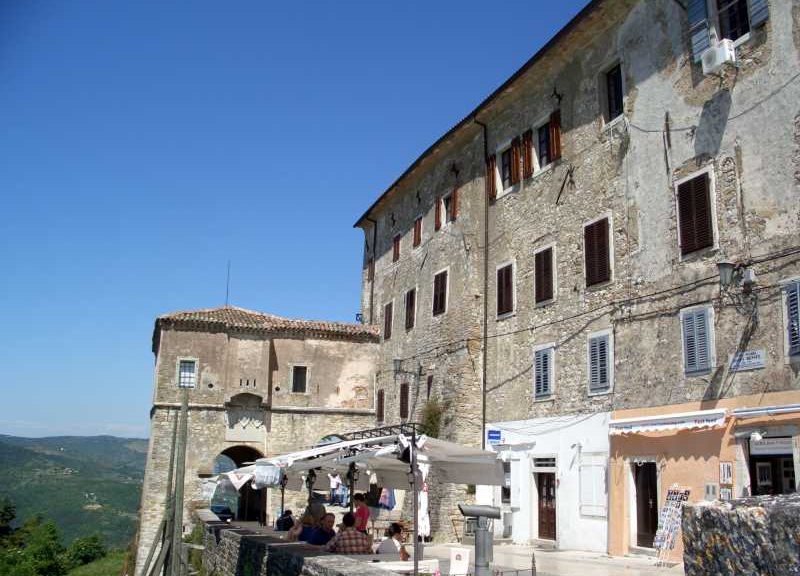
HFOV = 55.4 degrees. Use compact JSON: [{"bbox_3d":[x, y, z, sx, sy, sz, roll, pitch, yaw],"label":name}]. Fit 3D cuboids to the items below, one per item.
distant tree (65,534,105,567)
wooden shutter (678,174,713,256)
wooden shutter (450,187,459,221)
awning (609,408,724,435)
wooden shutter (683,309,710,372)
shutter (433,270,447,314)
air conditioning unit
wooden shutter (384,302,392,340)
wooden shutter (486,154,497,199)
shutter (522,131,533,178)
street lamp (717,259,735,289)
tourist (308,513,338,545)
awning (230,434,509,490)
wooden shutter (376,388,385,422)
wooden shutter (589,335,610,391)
[{"bbox_3d":[-23.840,19.924,58.000,2.800,2.500,2.800,0,-12,0],"label":"distant tree"},{"bbox_3d":[7.210,-1.785,18.621,0.060,1.820,1.040,7,-14,-20],"label":"wooden shutter"},{"bbox_3d":[2.322,-3.620,33.077,0.050,1.520,0.600,6,-14,-20],"label":"wooden shutter"},{"bbox_3d":[6.440,3.296,18.439,0.360,0.350,4.100,7,-16,-20],"label":"awning"},{"bbox_3d":[7.104,1.292,18.309,0.050,1.507,0.880,6,-14,-20],"label":"wooden shutter"},{"bbox_3d":[1.716,0.247,32.337,0.060,1.760,1.100,7,-14,-22],"label":"shutter"},{"bbox_3d":[7.556,-5.431,18.056,0.290,0.550,0.740,7,-14,-20],"label":"air conditioning unit"},{"bbox_3d":[-0.572,1.685,38.002,0.060,1.740,0.950,7,-14,-22],"label":"wooden shutter"},{"bbox_3d":[3.590,-4.354,29.800,0.050,1.743,0.600,6,-14,-20],"label":"wooden shutter"},{"bbox_3d":[4.470,-4.659,26.617,0.060,1.680,0.540,7,-14,-20],"label":"shutter"},{"bbox_3d":[6.571,-0.272,15.350,0.360,0.560,0.360,5,-13,-22],"label":"street lamp"},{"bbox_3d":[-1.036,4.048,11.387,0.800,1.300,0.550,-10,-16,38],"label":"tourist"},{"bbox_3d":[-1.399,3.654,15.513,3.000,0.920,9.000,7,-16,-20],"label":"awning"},{"bbox_3d":[-0.898,5.492,35.500,0.080,1.500,1.000,4,-13,-19],"label":"wooden shutter"},{"bbox_3d":[5.703,2.170,21.912,0.050,1.554,0.941,6,-14,-20],"label":"wooden shutter"}]

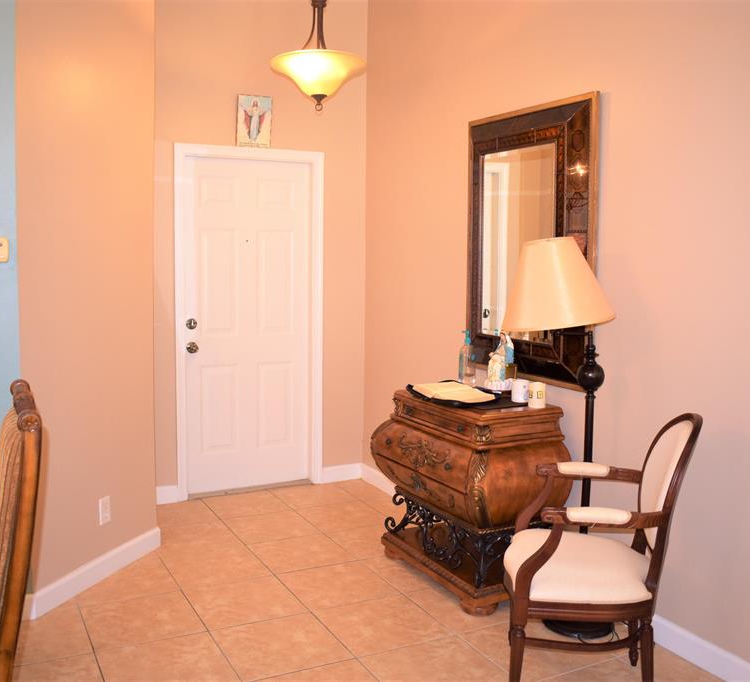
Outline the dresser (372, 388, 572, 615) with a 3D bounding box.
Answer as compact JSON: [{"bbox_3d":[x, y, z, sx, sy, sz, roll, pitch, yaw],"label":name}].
[{"bbox_3d":[0.437,0.700,3.595,0.566,0.823,0.834,-1,6,-27],"label":"dresser"}]

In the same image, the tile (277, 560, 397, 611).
[{"bbox_3d":[-0.176,1.113,3.505,0.427,0.010,0.427,-1,6,-27],"label":"tile"}]

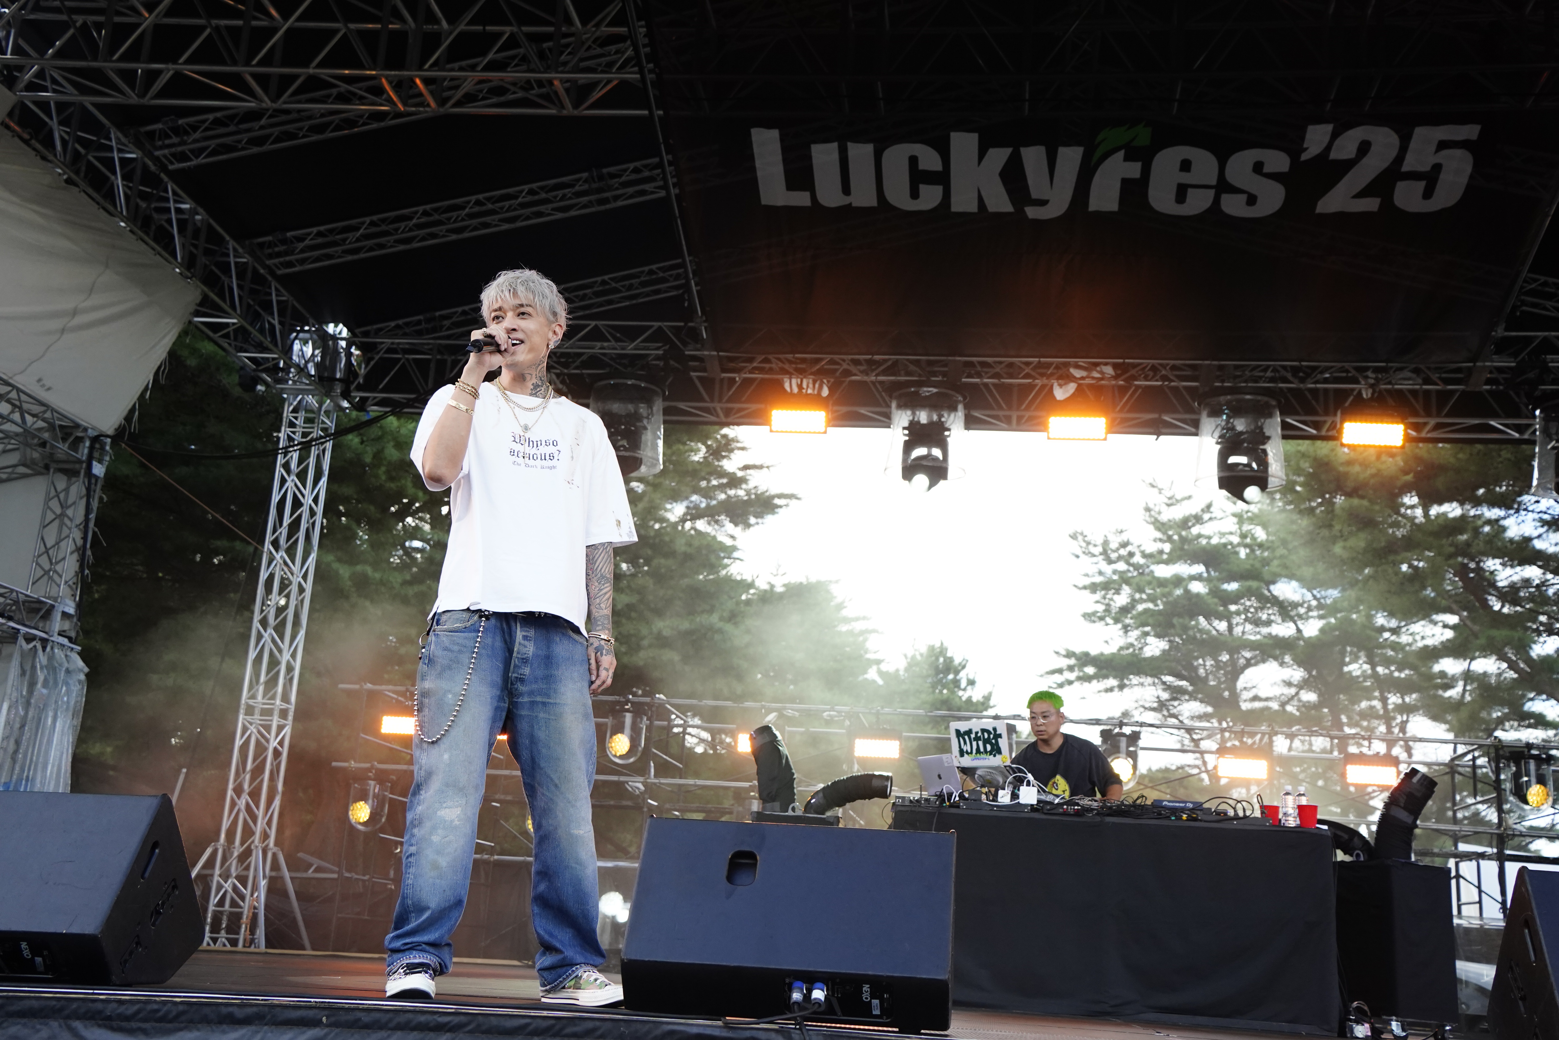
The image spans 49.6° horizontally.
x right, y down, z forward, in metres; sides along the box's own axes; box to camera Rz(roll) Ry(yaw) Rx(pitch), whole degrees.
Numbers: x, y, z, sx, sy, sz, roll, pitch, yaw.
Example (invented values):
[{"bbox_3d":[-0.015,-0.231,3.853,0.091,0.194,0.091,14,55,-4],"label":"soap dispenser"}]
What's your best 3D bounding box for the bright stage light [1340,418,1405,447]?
[{"bbox_3d":[4.807,-0.712,13.700,0.520,0.250,0.200,2,-15,6],"label":"bright stage light"}]

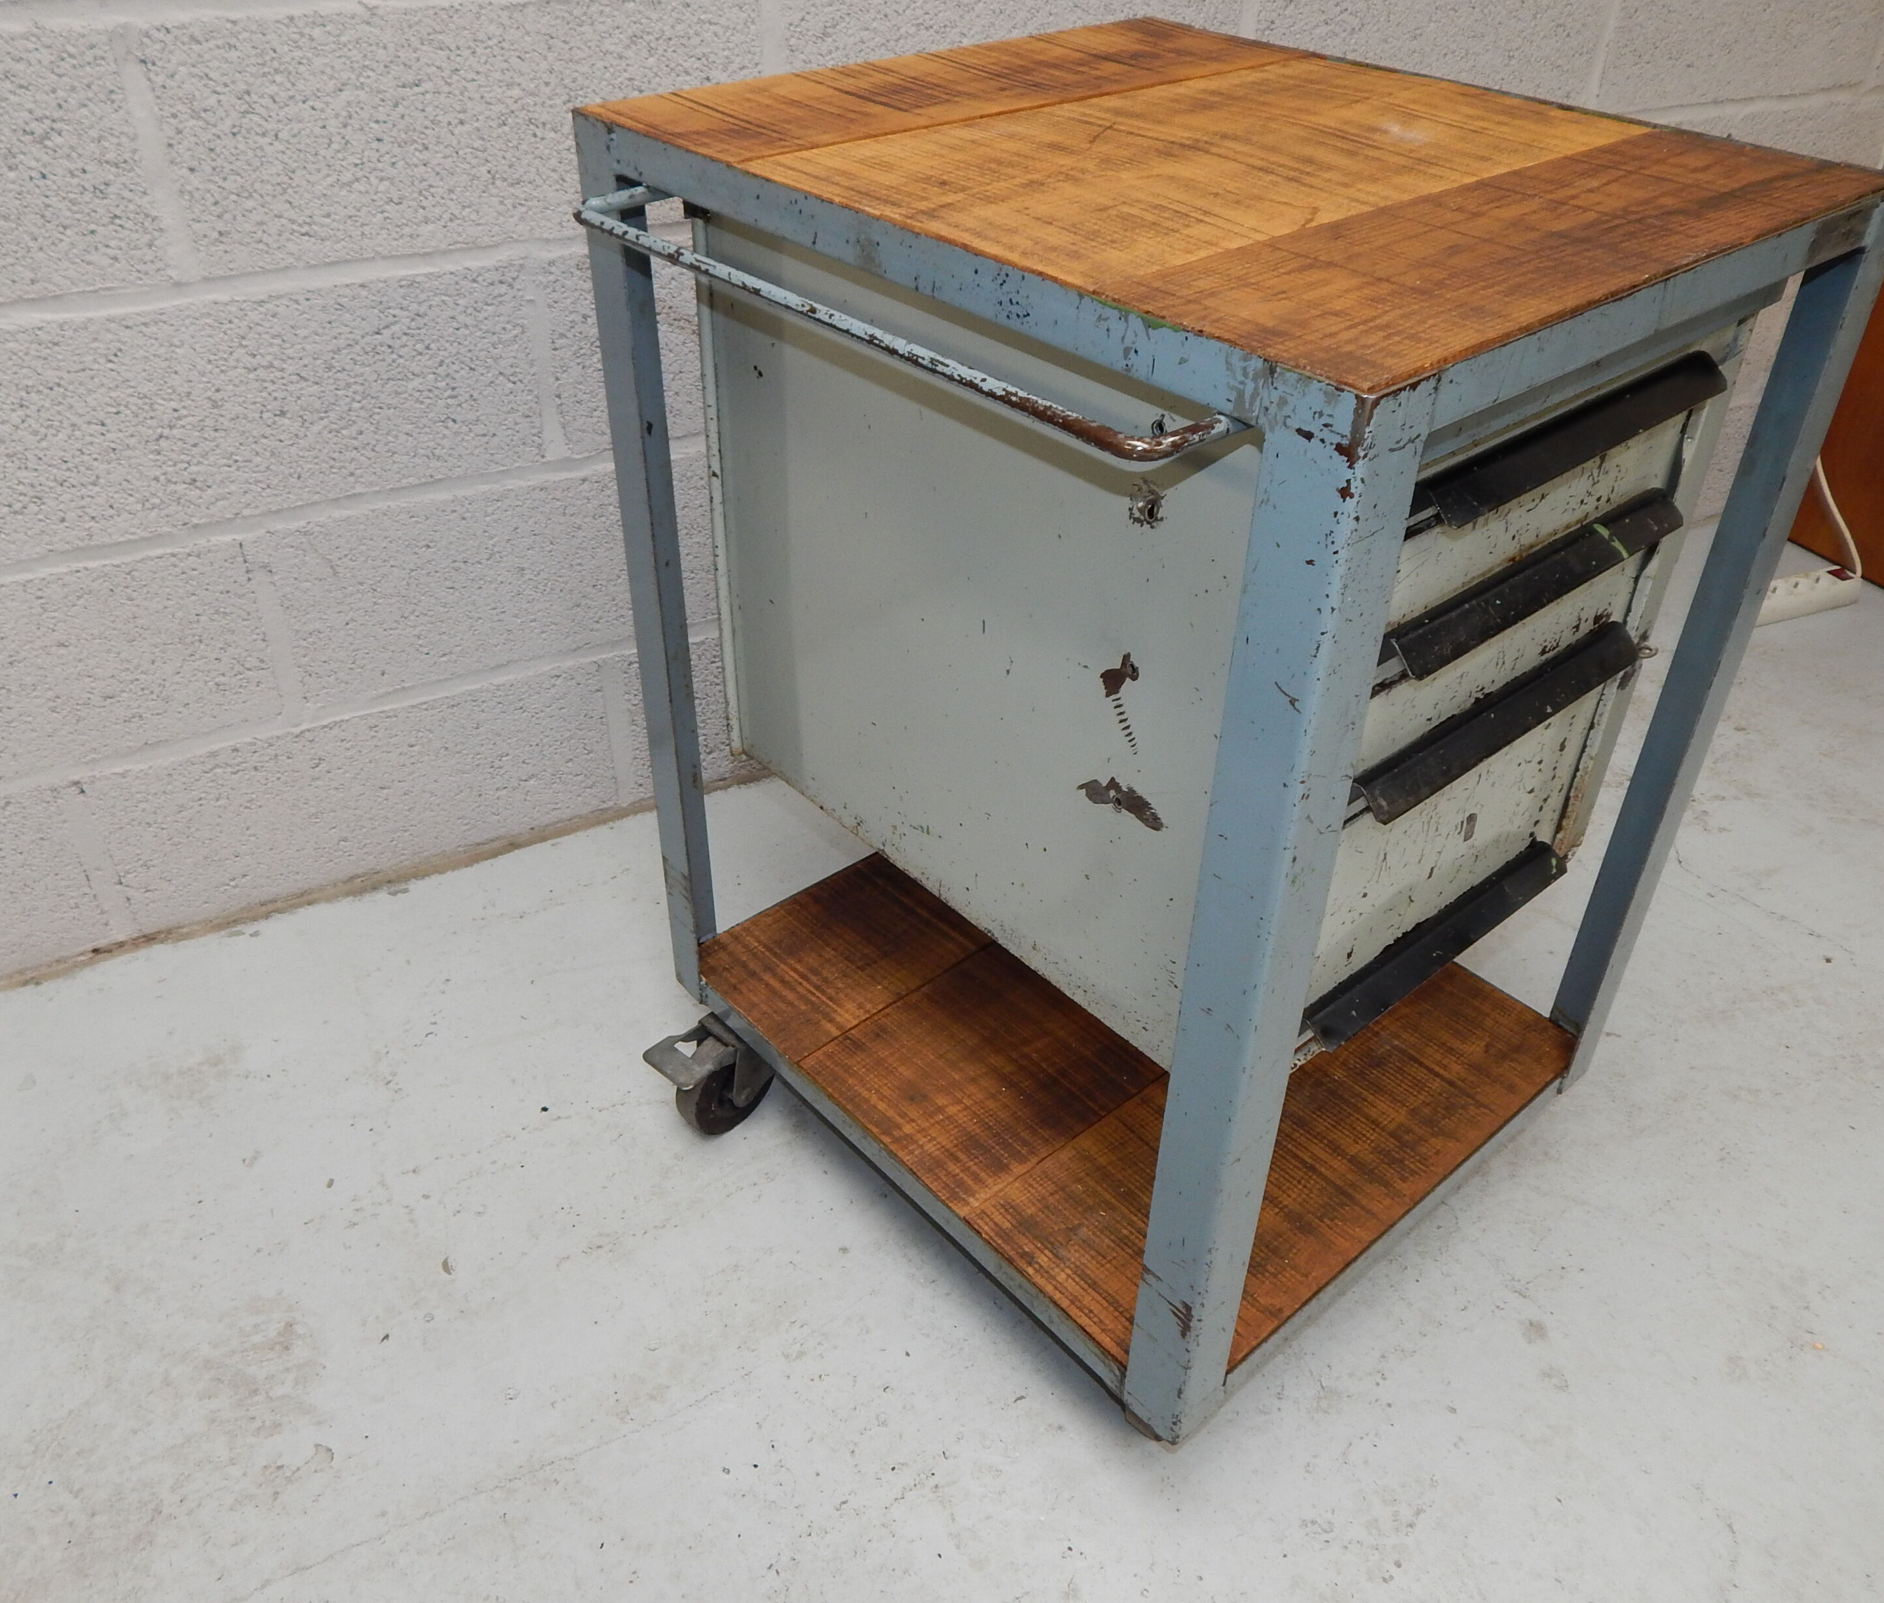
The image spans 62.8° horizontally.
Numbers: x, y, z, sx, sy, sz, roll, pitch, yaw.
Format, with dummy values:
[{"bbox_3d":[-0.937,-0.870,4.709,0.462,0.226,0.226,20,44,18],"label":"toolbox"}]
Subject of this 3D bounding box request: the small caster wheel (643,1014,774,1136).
[{"bbox_3d":[-0.186,0.227,1.306,0.059,0.101,0.112,28,44,31],"label":"small caster wheel"}]

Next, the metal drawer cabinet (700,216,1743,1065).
[{"bbox_3d":[0.159,-0.162,1.060,0.392,0.406,0.536,-27,45,-33],"label":"metal drawer cabinet"}]

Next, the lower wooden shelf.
[{"bbox_3d":[0.146,0.171,1.269,0.486,0.025,0.560,-27,45,-32],"label":"lower wooden shelf"}]

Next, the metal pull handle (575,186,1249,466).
[{"bbox_3d":[-0.042,-0.239,0.742,0.055,0.012,0.443,-27,45,-32],"label":"metal pull handle"}]

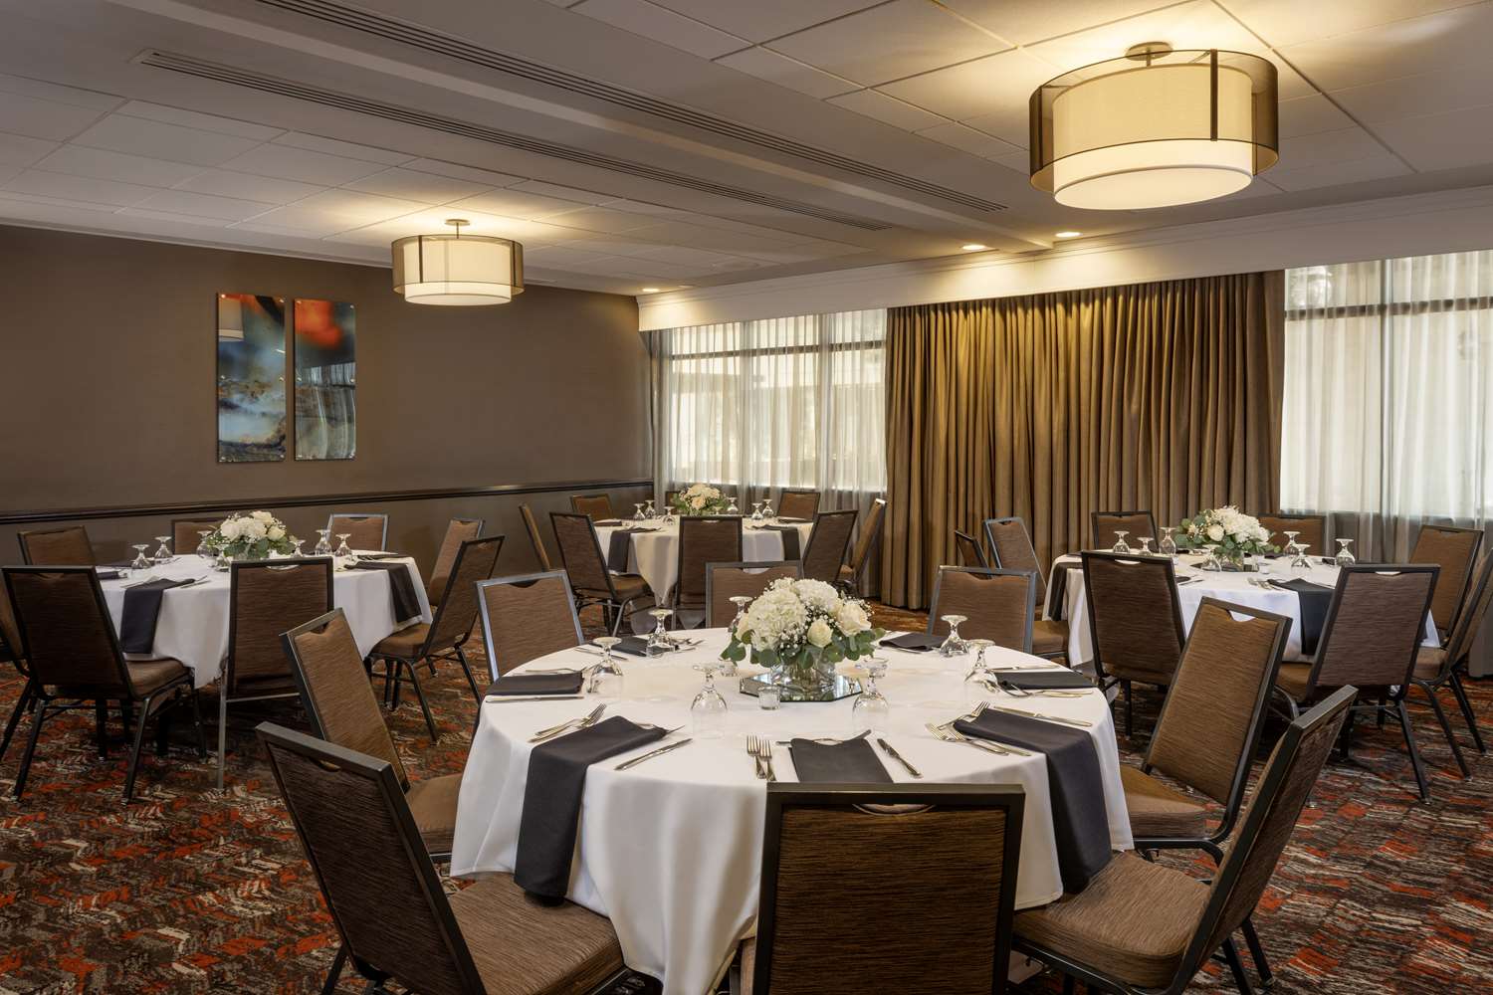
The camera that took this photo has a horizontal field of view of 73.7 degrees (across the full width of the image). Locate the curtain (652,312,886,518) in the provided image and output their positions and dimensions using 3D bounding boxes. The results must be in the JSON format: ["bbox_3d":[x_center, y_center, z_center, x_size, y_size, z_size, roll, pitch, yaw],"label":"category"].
[{"bbox_3d":[0.099,-0.424,9.271,2.960,2.450,0.120,3,5,44],"label":"curtain"}]

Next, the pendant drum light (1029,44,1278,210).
[{"bbox_3d":[1.333,-1.238,3.284,0.770,0.450,0.770,0,4,0],"label":"pendant drum light"}]

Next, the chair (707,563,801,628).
[{"bbox_3d":[0.046,0.739,3.590,0.450,0.930,0.620,0,4,-4],"label":"chair"}]

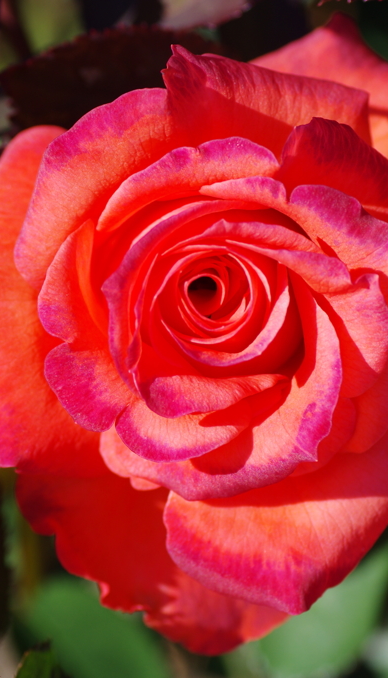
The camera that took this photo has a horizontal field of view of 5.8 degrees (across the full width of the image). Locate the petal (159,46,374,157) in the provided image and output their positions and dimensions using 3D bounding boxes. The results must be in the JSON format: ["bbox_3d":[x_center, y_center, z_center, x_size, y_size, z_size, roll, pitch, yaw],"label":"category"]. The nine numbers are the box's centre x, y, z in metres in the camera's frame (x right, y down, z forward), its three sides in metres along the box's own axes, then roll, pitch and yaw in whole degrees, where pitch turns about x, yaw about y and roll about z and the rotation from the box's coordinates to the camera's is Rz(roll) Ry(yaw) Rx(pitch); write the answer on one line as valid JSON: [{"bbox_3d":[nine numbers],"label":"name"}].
[{"bbox_3d":[0.011,-0.038,0.642,0.035,0.022,0.020,12,0,2],"label":"petal"}]

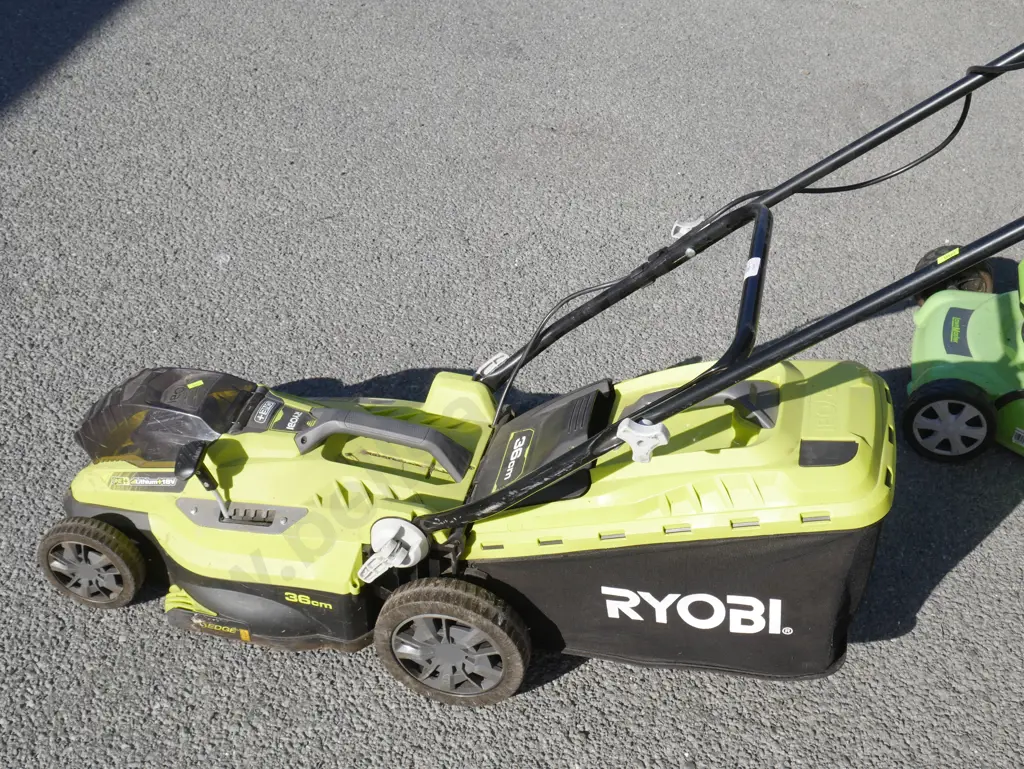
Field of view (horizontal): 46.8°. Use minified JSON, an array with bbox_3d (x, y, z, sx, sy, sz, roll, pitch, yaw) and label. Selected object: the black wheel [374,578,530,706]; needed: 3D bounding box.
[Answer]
[{"bbox_3d":[-0.077,0.337,1.536,0.200,0.200,0.044,9,37,11],"label":"black wheel"}]

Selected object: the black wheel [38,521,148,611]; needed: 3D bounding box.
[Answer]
[{"bbox_3d":[-0.595,0.255,1.680,0.149,0.149,0.037,9,37,11],"label":"black wheel"}]

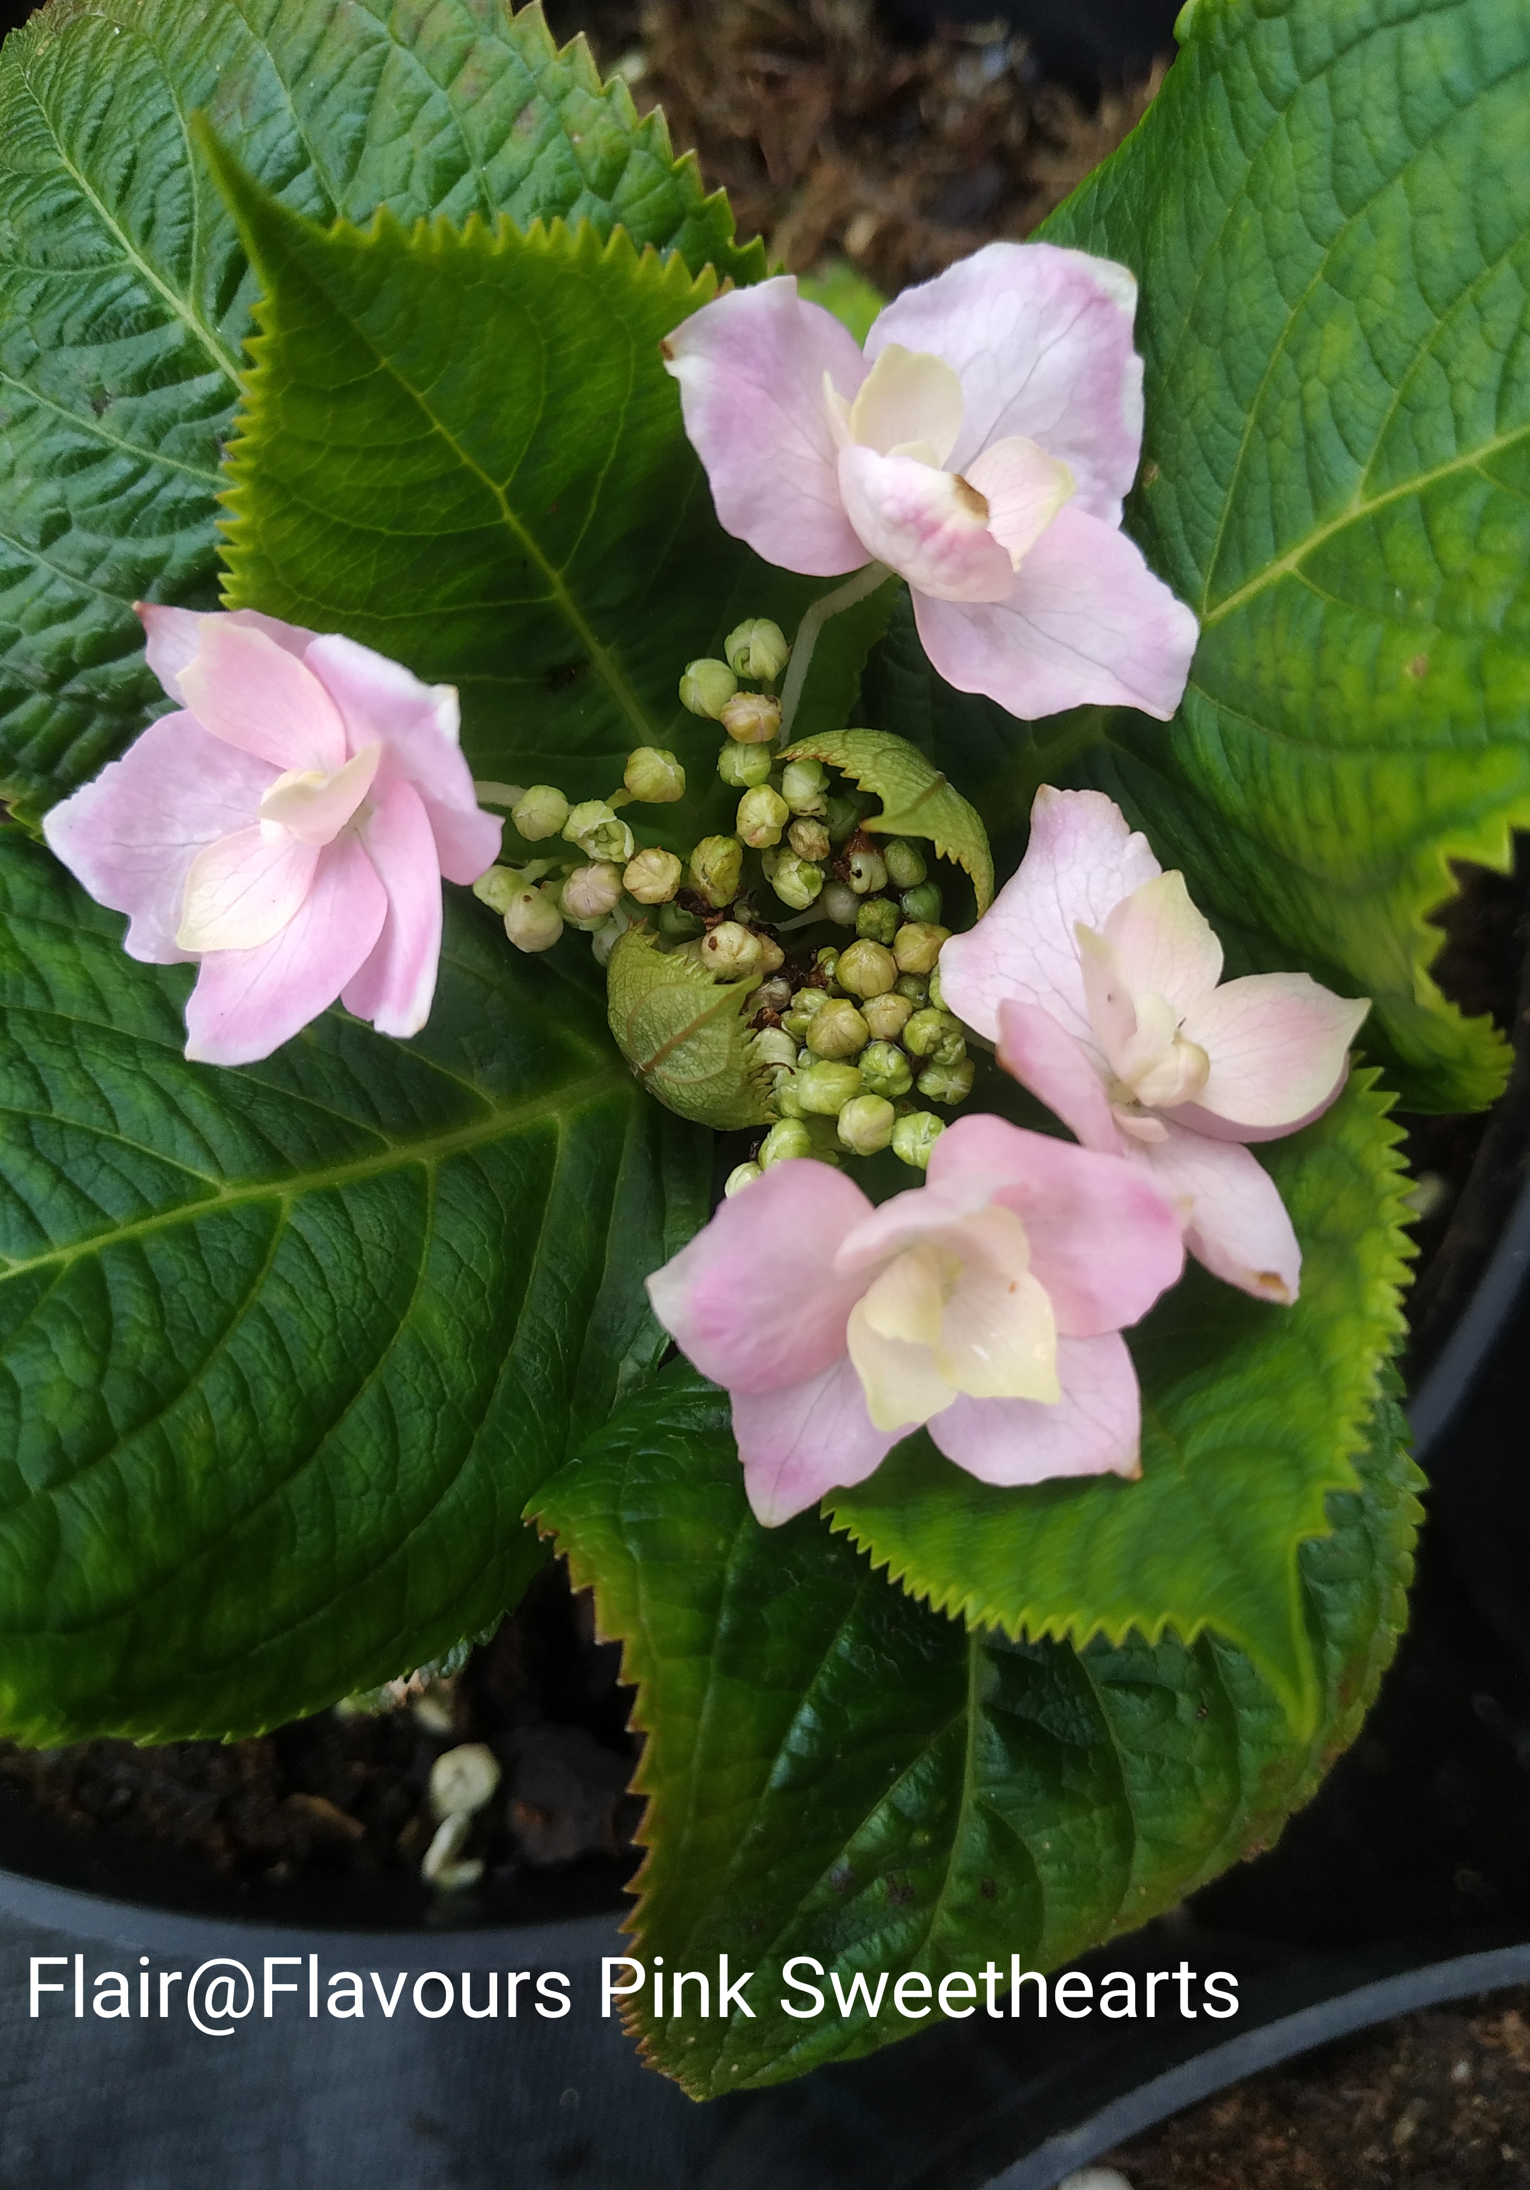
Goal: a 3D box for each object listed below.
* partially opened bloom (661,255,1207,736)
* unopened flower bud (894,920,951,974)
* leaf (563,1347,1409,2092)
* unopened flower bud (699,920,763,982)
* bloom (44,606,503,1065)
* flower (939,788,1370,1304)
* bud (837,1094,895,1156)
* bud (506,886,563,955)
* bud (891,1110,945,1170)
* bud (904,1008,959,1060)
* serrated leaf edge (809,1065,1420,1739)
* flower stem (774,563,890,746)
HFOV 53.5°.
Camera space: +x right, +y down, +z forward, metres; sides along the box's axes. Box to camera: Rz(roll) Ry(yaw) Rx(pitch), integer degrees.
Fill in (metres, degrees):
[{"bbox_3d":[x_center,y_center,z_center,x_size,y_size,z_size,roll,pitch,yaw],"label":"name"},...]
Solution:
[{"bbox_3d":[0.017,-0.063,0.156,0.053,0.024,0.050,0,71,-12],"label":"partially opened bloom"},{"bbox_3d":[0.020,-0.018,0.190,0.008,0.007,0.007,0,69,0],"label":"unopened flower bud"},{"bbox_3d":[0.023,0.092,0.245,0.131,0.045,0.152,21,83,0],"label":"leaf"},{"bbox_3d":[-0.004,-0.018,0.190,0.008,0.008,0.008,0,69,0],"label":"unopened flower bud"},{"bbox_3d":[-0.051,-0.027,0.157,0.046,0.022,0.046,0,90,9],"label":"bloom"},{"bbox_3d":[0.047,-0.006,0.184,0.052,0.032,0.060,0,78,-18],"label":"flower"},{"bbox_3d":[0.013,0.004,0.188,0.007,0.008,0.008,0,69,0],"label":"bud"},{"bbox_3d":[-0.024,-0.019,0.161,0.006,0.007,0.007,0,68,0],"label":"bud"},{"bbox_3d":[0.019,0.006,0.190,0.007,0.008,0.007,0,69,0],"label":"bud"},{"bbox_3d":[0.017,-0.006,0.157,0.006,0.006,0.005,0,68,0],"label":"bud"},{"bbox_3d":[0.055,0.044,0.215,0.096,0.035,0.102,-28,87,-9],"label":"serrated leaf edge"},{"bbox_3d":[0.007,-0.047,0.160,0.005,0.003,0.023,32,108,0],"label":"flower stem"}]

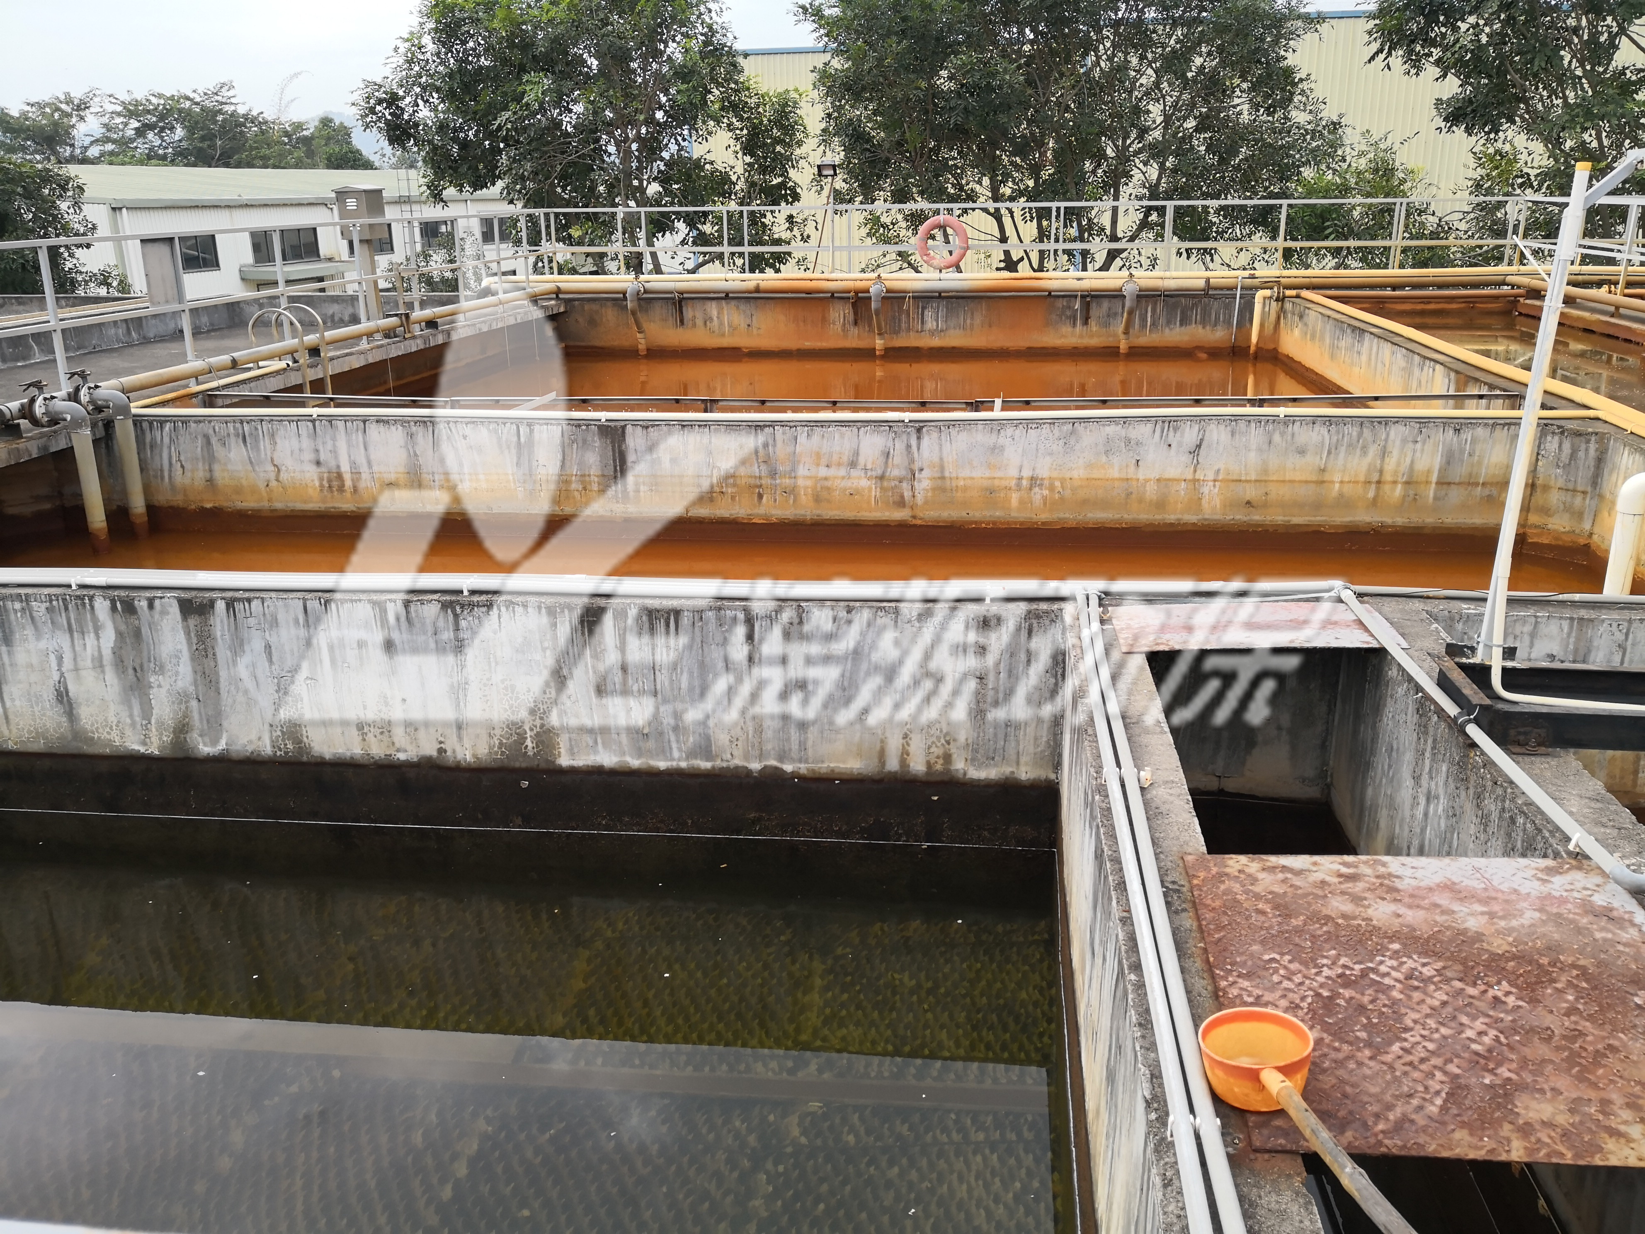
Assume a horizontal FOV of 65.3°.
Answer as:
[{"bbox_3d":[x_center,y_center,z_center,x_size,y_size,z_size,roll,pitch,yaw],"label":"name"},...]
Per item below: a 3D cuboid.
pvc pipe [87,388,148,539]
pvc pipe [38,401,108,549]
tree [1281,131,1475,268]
[{"bbox_3d":[-4.831,-1.052,8.838,0.322,1.022,0.115,1,19,8],"label":"pvc pipe"},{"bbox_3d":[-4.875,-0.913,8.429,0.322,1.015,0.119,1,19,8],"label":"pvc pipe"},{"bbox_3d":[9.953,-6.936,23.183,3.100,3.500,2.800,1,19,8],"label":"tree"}]

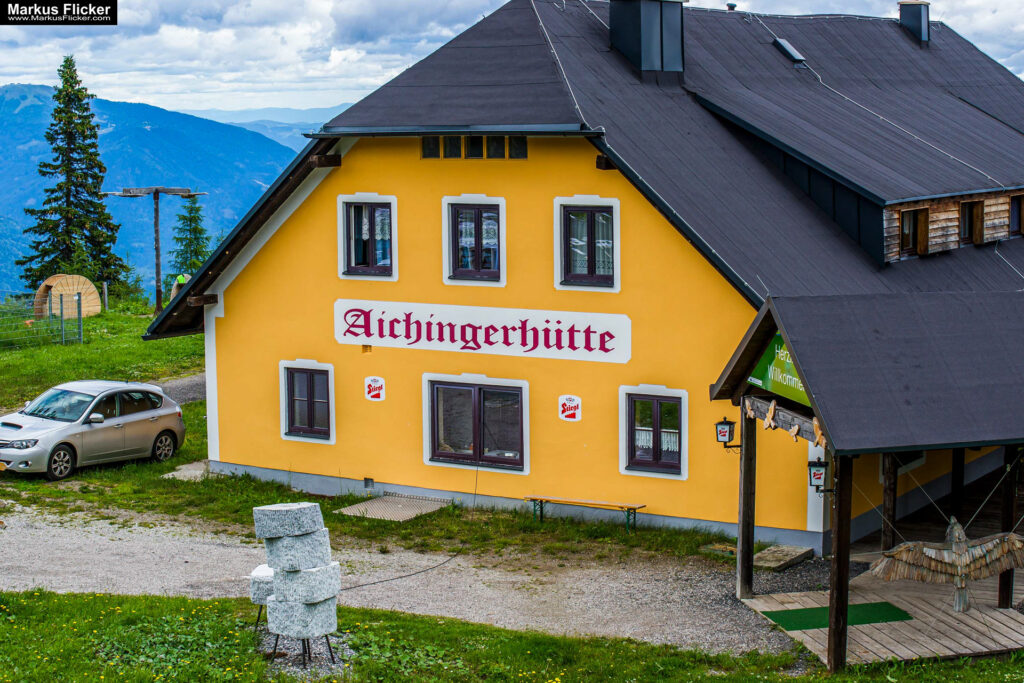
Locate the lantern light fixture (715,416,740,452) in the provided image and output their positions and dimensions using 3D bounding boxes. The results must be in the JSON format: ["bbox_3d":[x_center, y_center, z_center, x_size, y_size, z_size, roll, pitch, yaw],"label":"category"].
[{"bbox_3d":[3.111,1.328,28.749,0.310,0.500,0.290,3,8,27],"label":"lantern light fixture"}]

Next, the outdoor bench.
[{"bbox_3d":[1.230,2.925,33.372,2.200,0.470,0.260,4,8,32],"label":"outdoor bench"}]

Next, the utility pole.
[{"bbox_3d":[-12.174,-3.090,68.000,3.551,4.371,0.900,-2,7,-8],"label":"utility pole"}]

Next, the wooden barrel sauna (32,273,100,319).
[{"bbox_3d":[-15.200,-1.477,68.400,1.950,1.650,1.200,-7,9,-39],"label":"wooden barrel sauna"}]

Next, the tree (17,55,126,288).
[{"bbox_3d":[-17.737,-6.307,80.000,4.339,10.526,4.259,-1,7,0],"label":"tree"}]

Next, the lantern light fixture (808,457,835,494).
[{"bbox_3d":[3.908,1.692,25.143,0.330,0.490,0.270,0,7,10],"label":"lantern light fixture"}]

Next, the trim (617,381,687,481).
[{"bbox_3d":[2.357,1.476,32.947,1.289,1.563,0.120,4,8,32],"label":"trim"}]

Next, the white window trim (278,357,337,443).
[{"bbox_3d":[-3.763,1.100,36.845,1.271,1.545,0.120,4,8,32],"label":"white window trim"}]

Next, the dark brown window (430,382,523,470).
[{"bbox_3d":[-0.636,1.469,34.925,1.959,1.453,0.140,4,8,32],"label":"dark brown window"}]

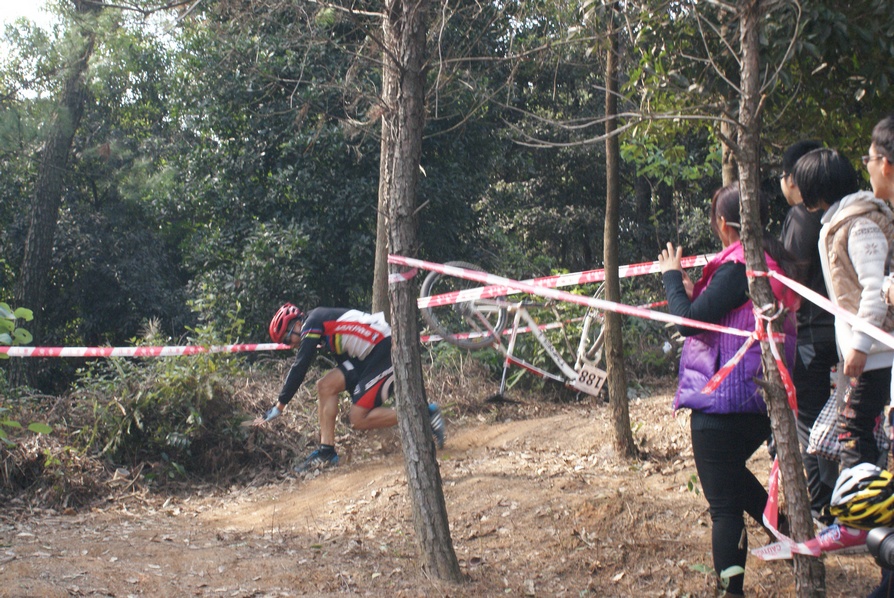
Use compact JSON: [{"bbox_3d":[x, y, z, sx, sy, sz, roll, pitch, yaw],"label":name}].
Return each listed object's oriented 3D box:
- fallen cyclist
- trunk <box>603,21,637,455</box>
[{"bbox_3d":[-0.596,0.541,7.900,1.120,1.000,0.600,-1,2,-10],"label":"fallen cyclist"},{"bbox_3d":[0.940,-0.422,7.161,0.160,2.600,0.150,-1,2,0],"label":"trunk"}]

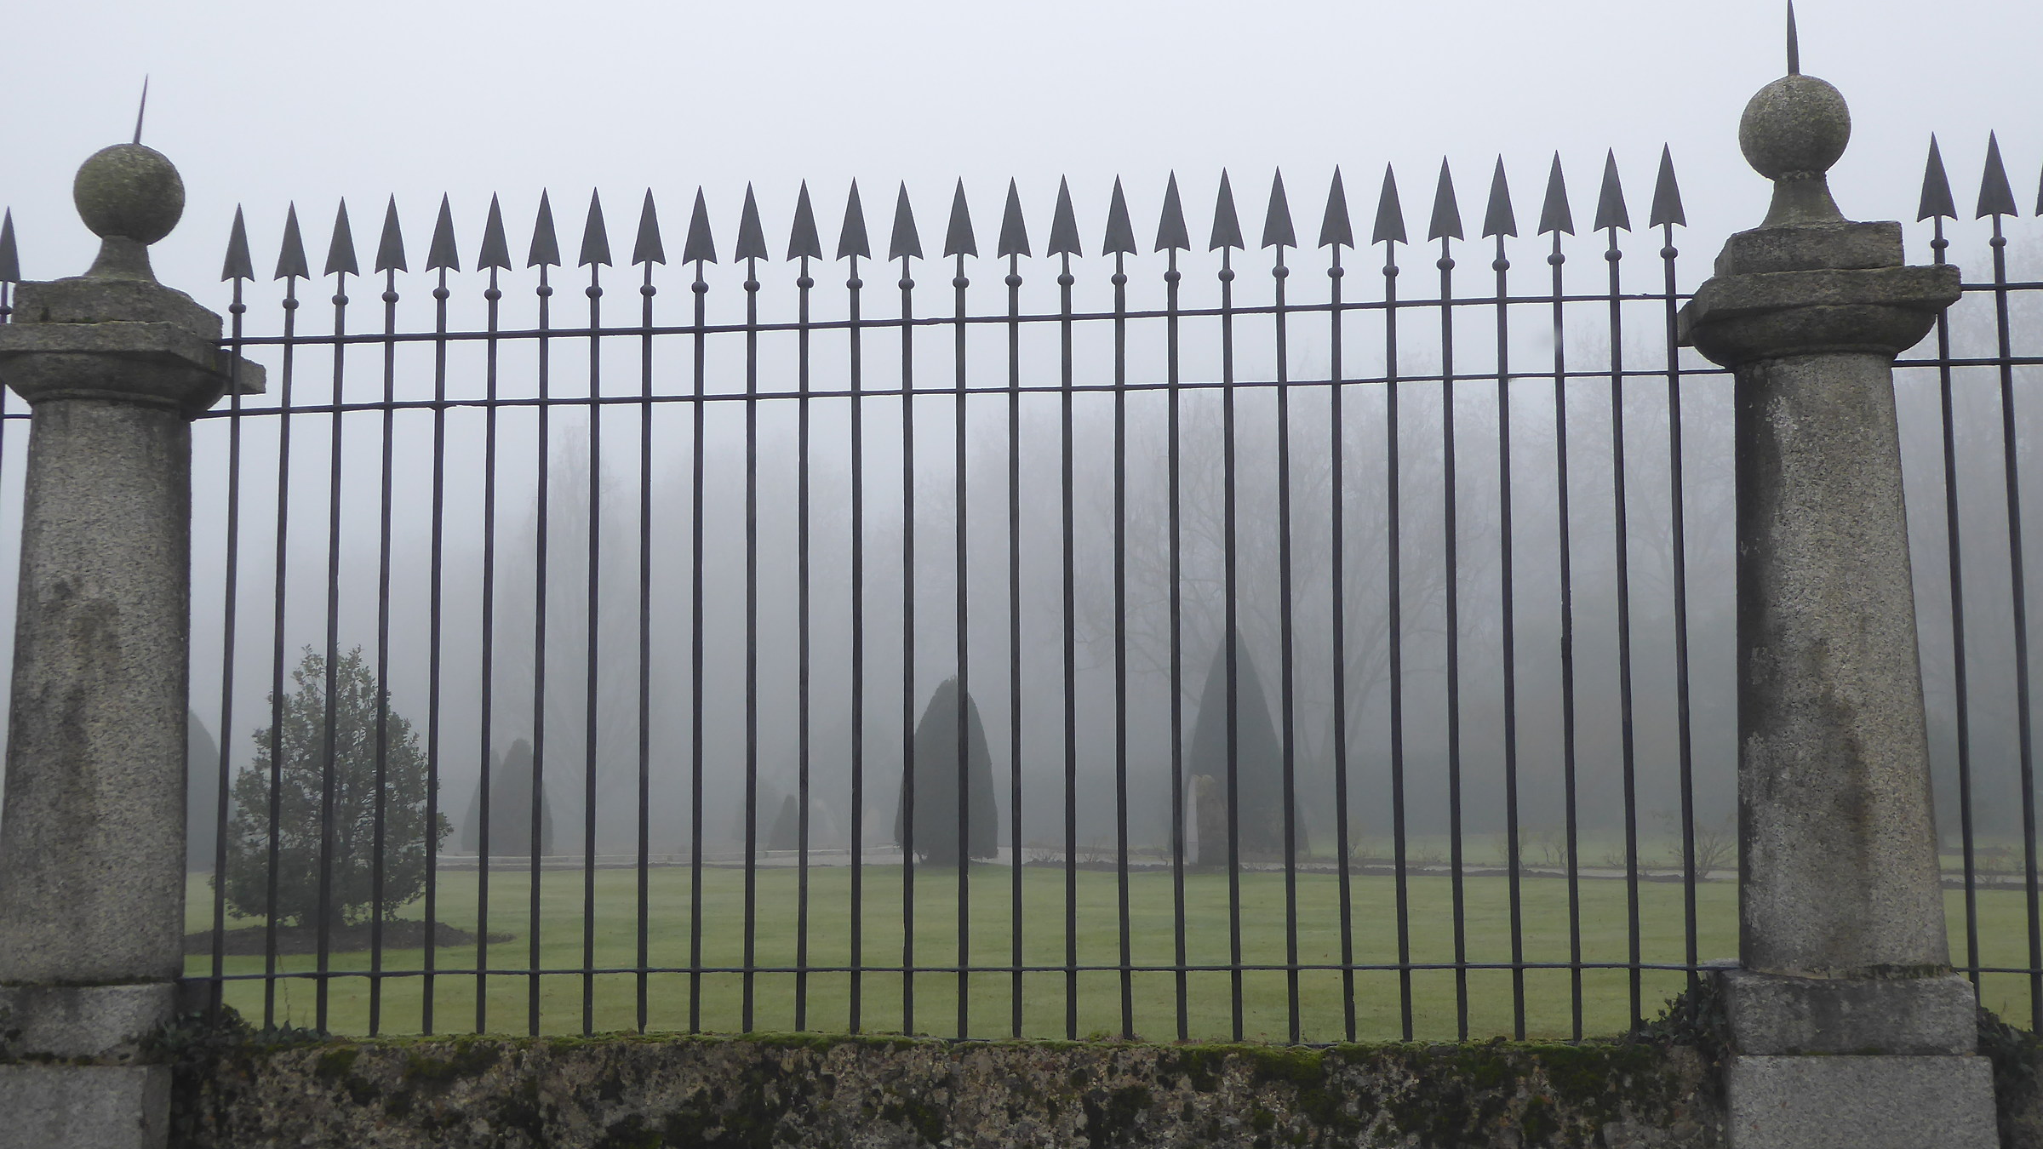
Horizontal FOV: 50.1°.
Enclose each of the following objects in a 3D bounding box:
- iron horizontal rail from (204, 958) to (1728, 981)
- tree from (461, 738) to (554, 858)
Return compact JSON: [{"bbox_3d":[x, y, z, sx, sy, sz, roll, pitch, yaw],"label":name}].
[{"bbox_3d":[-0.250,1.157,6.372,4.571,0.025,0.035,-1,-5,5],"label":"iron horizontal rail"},{"bbox_3d":[-7.568,3.336,32.682,1.200,1.771,1.200,0,-5,0],"label":"tree"}]

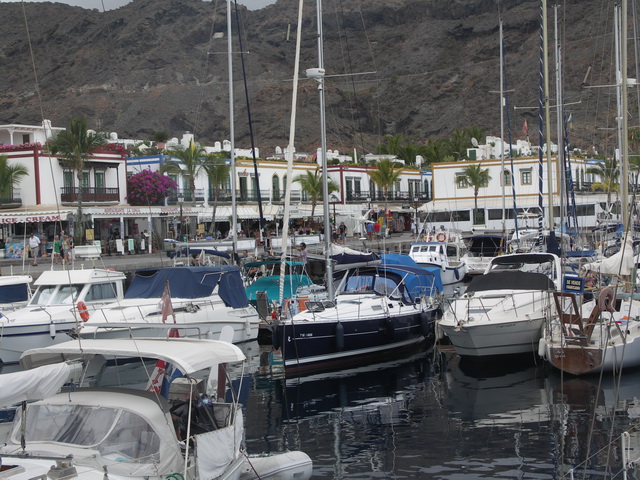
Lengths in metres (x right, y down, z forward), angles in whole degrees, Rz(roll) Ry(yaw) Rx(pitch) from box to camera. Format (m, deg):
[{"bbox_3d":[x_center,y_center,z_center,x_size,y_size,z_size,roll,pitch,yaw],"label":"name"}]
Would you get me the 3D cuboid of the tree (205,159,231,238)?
[{"bbox_3d":[-7.693,-2.889,116.031,2.500,6.548,2.500,-2,1,0],"label":"tree"}]

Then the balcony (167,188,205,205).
[{"bbox_3d":[-9.692,-3.125,111.000,1.000,1.100,3.900,-1,1,24],"label":"balcony"}]

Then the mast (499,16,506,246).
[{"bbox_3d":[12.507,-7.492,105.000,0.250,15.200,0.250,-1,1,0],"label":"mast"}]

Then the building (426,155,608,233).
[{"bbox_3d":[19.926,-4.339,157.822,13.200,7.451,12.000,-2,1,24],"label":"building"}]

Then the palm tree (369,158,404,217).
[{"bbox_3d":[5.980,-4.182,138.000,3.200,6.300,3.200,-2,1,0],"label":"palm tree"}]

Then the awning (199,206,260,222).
[{"bbox_3d":[-6.782,-1.911,115.000,2.300,1.150,6.000,-1,1,24],"label":"awning"}]

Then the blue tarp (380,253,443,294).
[{"bbox_3d":[3.458,1.266,58.000,2.000,1.600,2.400,-2,1,24],"label":"blue tarp"}]

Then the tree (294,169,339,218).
[{"bbox_3d":[-0.259,-2.980,131.029,3.900,6.252,3.900,-2,1,0],"label":"tree"}]

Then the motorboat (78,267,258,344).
[{"bbox_3d":[-5.138,2.301,50.737,3.200,2.800,10.000,-1,1,23],"label":"motorboat"}]

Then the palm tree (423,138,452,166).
[{"bbox_3d":[14.630,-6.564,188.055,4.200,11.751,4.200,-2,1,0],"label":"palm tree"}]

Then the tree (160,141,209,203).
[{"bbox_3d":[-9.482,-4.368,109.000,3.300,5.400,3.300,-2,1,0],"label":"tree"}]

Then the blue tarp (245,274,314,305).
[{"bbox_3d":[-1.425,1.777,54.000,2.100,1.100,1.700,-2,1,24],"label":"blue tarp"}]

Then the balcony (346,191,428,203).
[{"bbox_3d":[7.604,-4.620,164.000,1.300,1.300,23.000,-2,1,24],"label":"balcony"}]

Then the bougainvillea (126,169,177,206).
[{"bbox_3d":[-11.639,-3.626,106.000,3.100,2.600,2.400,-2,1,-30],"label":"bougainvillea"}]

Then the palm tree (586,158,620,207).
[{"bbox_3d":[26.737,-4.272,143.031,3.700,6.650,3.700,-2,1,0],"label":"palm tree"}]

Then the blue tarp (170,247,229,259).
[{"bbox_3d":[-5.182,0.559,66.000,2.200,0.550,1.800,-2,1,24],"label":"blue tarp"}]

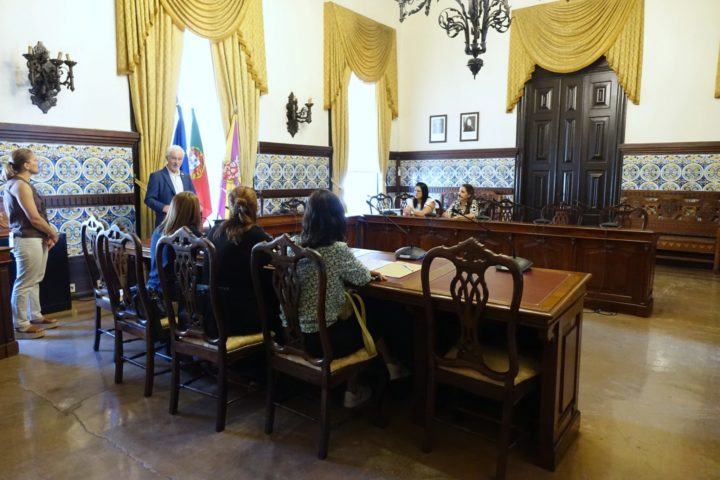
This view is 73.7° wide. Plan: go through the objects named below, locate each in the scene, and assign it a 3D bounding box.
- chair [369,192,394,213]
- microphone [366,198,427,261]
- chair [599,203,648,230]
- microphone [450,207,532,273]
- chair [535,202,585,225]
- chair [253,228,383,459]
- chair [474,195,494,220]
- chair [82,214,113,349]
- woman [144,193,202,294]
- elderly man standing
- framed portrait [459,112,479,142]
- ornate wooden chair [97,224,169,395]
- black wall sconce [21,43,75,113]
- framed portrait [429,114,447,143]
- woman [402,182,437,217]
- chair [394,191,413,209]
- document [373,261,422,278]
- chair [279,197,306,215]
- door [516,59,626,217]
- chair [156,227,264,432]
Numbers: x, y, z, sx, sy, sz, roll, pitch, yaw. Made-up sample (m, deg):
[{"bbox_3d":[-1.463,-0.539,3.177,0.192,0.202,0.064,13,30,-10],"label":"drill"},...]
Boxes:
[{"bbox_3d":[0.233,-0.251,8.406,0.530,1.120,0.520,6,10,37],"label":"chair"},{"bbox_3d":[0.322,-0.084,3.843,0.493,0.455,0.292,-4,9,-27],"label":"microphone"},{"bbox_3d":[3.032,0.126,5.633,0.530,1.120,0.520,6,10,37],"label":"chair"},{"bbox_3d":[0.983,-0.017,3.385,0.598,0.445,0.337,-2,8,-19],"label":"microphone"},{"bbox_3d":[2.459,0.086,5.930,0.540,1.110,0.540,5,9,33],"label":"chair"},{"bbox_3d":[-0.222,0.510,2.647,0.530,1.130,0.510,6,9,35],"label":"chair"},{"bbox_3d":[1.678,-0.058,6.984,0.530,1.120,0.520,6,10,37],"label":"chair"},{"bbox_3d":[-1.856,0.342,3.874,0.530,1.130,0.510,6,10,39],"label":"chair"},{"bbox_3d":[-1.226,0.296,3.500,0.500,1.310,0.750,5,9,33],"label":"woman"},{"bbox_3d":[-1.914,-0.099,4.912,0.360,1.730,0.540,8,11,44],"label":"elderly man standing"},{"bbox_3d":[2.142,-2.199,9.371,0.385,0.540,0.030,6,9,37],"label":"framed portrait"},{"bbox_3d":[-1.383,0.419,3.324,0.540,1.110,0.550,5,9,34],"label":"ornate wooden chair"},{"bbox_3d":[-3.201,-1.683,4.948,0.410,0.730,0.470,6,9,37],"label":"black wall sconce"},{"bbox_3d":[1.599,-2.255,9.786,0.385,0.540,0.030,6,9,37],"label":"framed portrait"},{"bbox_3d":[0.901,-0.193,7.267,0.720,1.310,0.500,-7,11,-44],"label":"woman"},{"bbox_3d":[0.625,-0.201,8.043,0.530,1.120,0.520,6,10,37],"label":"chair"},{"bbox_3d":[0.265,0.204,3.258,0.250,0.012,0.440,4,8,28],"label":"document"},{"bbox_3d":[-0.809,-0.093,7.251,0.540,1.110,0.540,5,9,33],"label":"chair"},{"bbox_3d":[3.627,-1.399,8.464,1.800,3.400,0.200,6,10,37],"label":"door"},{"bbox_3d":[-0.819,0.467,2.892,0.540,1.130,0.550,5,9,31],"label":"chair"}]

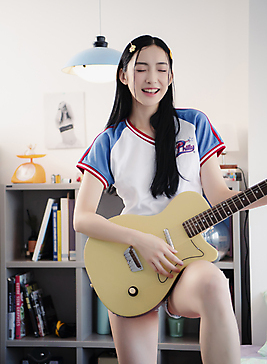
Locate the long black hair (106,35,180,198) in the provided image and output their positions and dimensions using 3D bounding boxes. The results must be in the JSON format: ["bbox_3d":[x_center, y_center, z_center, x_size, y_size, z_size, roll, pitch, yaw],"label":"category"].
[{"bbox_3d":[0.032,-0.210,2.500,0.235,0.525,0.250,-1,0,-7],"label":"long black hair"}]

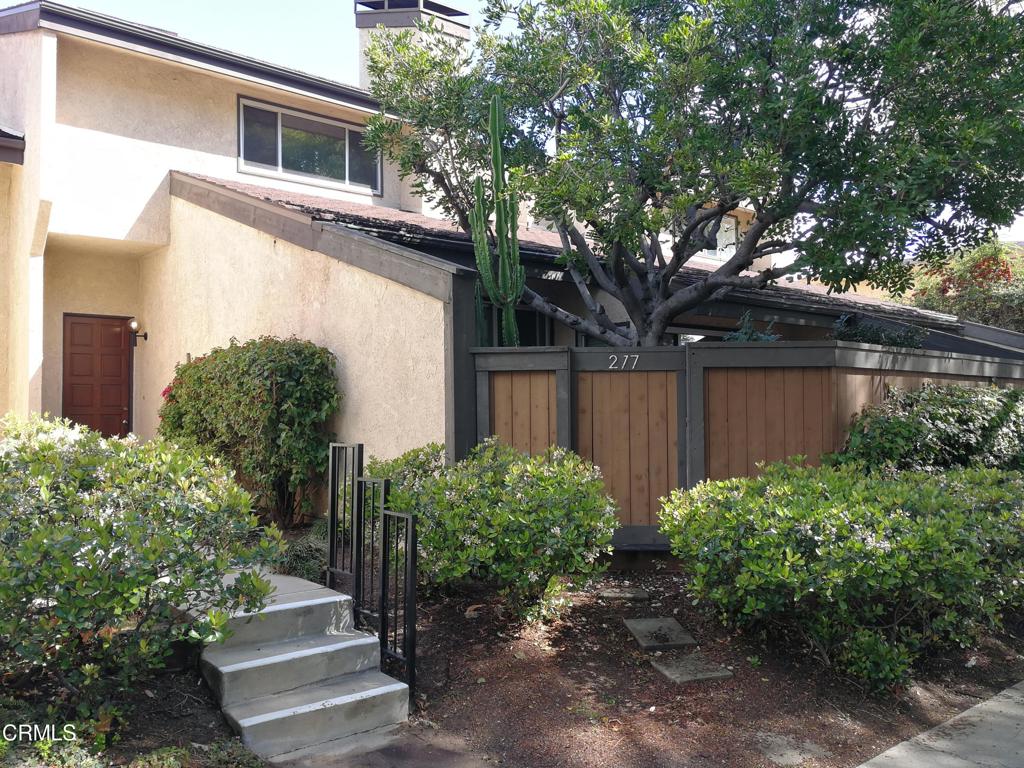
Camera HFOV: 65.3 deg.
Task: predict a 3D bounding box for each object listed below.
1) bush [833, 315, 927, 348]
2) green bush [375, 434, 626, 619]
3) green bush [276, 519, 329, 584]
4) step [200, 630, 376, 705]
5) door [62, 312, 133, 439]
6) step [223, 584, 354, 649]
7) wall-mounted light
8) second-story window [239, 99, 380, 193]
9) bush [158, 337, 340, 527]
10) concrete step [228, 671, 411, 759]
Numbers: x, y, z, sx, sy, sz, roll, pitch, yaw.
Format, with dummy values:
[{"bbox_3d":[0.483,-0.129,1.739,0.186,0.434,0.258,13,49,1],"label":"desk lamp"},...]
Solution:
[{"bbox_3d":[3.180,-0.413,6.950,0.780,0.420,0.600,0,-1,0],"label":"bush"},{"bbox_3d":[-0.114,0.928,5.200,1.520,1.080,1.150,0,-1,0],"label":"green bush"},{"bbox_3d":[-1.410,1.133,5.400,0.380,0.340,0.400,0,-1,-41],"label":"green bush"},{"bbox_3d":[-1.147,1.481,4.219,0.849,0.187,0.242,0,-1,-38],"label":"step"},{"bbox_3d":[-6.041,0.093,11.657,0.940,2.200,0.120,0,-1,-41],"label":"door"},{"bbox_3d":[-1.320,1.298,4.402,0.800,0.186,0.310,0,-1,-38],"label":"step"},{"bbox_3d":[-5.412,-0.737,11.552,0.240,0.393,0.140,0,-1,-41],"label":"wall-mounted light"},{"bbox_3d":[-3.033,-3.611,12.300,2.450,1.170,0.120,0,-1,-41],"label":"second-story window"},{"bbox_3d":[-2.556,0.463,7.666,0.980,1.653,2.042,0,-1,-41],"label":"bush"},{"bbox_3d":[-0.983,1.667,4.036,0.853,0.193,0.262,0,-1,-38],"label":"concrete step"}]

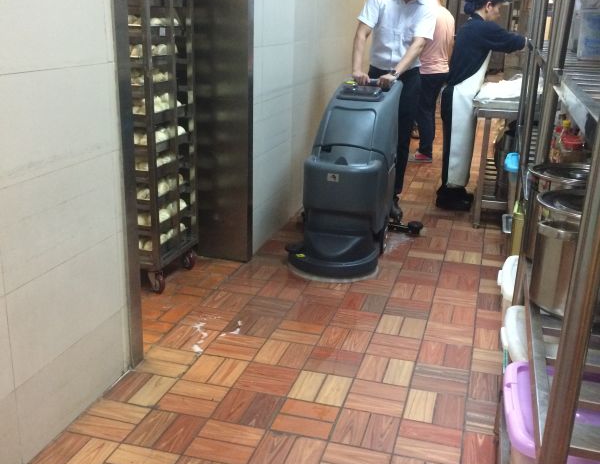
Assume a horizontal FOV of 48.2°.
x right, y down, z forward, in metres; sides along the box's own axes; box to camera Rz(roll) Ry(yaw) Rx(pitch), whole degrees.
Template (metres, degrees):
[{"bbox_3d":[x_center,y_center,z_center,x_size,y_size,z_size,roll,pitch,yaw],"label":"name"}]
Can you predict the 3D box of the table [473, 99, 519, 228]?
[{"bbox_3d":[1.593,-0.597,4.835,0.680,0.825,1.500,6,18,15],"label":"table"}]

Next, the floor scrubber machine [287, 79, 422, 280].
[{"bbox_3d":[0.268,-0.347,3.727,0.720,0.965,1.050,6,18,15],"label":"floor scrubber machine"}]

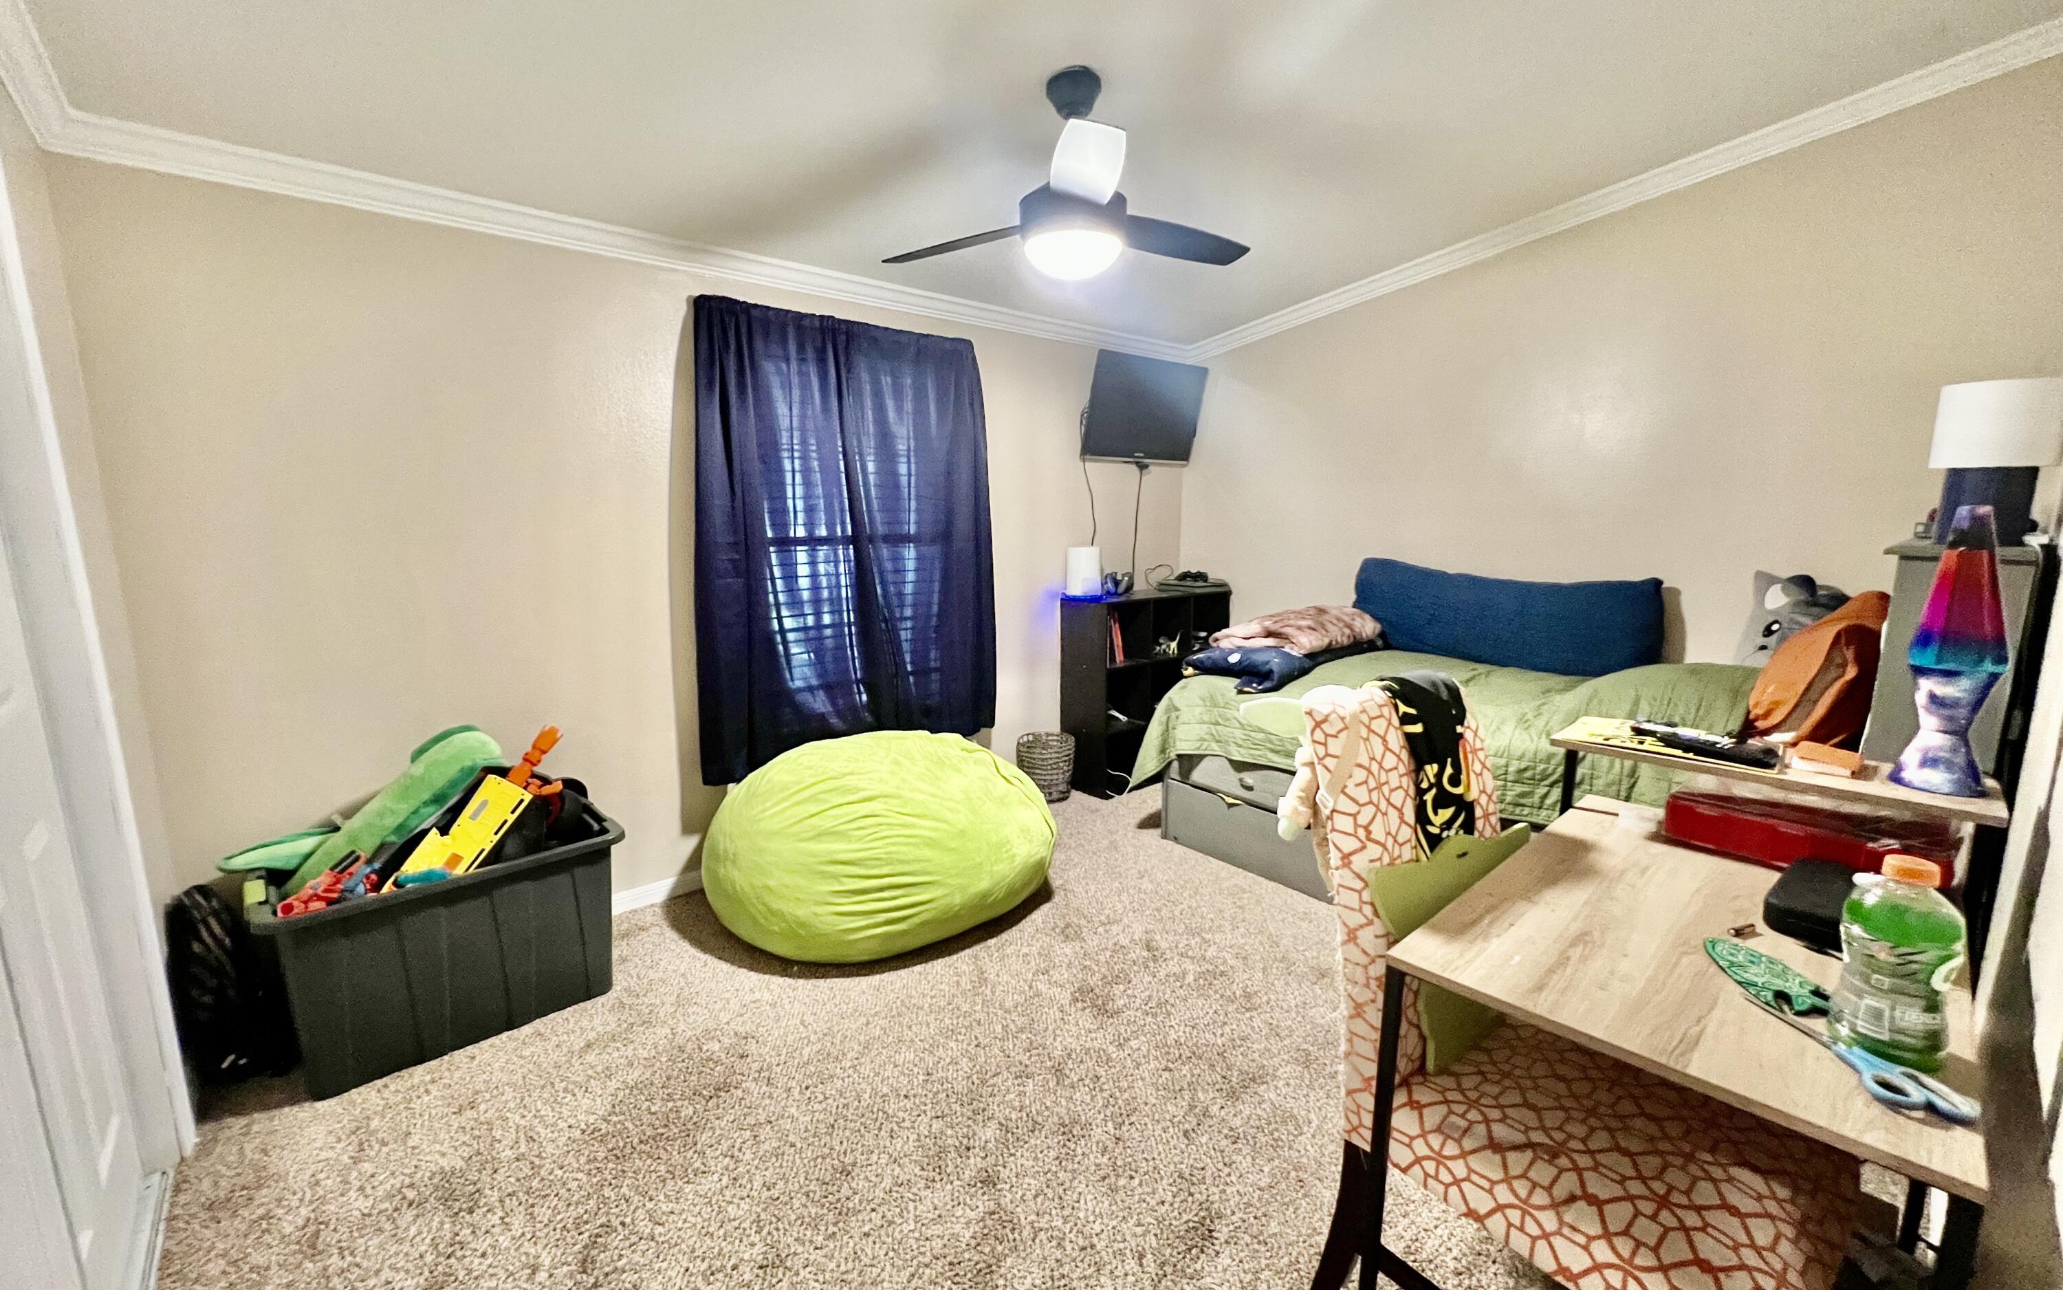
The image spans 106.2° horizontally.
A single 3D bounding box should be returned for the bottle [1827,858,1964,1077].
[{"bbox_3d":[0.880,0.316,0.779,0.079,0.209,0.079,-8,12,-41],"label":"bottle"}]

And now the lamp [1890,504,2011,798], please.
[{"bbox_3d":[1.430,0.005,1.194,0.103,0.435,0.103,-8,12,-41],"label":"lamp"}]

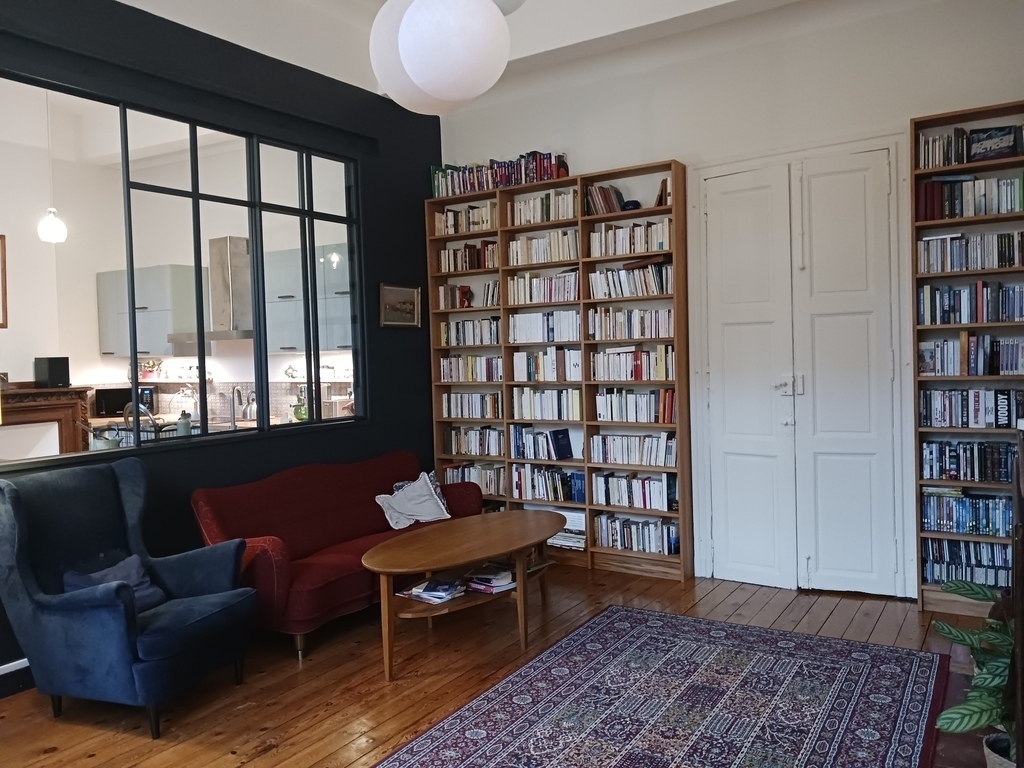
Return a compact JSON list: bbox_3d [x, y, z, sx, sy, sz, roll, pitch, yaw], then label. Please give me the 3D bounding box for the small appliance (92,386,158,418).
[{"bbox_3d":[-3.682,0.172,7.678,0.495,0.265,0.370,-2,2,-15],"label":"small appliance"}]

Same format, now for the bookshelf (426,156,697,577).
[{"bbox_3d":[0.266,-0.066,5.534,1.975,2.603,0.200,0,2,34],"label":"bookshelf"}]

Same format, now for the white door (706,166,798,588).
[{"bbox_3d":[1.454,-0.037,4.856,0.520,2.490,0.050,0,2,34],"label":"white door"}]

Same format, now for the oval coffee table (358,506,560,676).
[{"bbox_3d":[-0.183,1.034,4.071,0.676,0.537,1.342,0,3,38],"label":"oval coffee table"}]

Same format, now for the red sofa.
[{"bbox_3d":[-0.881,0.900,4.676,0.840,0.805,1.740,0,2,34],"label":"red sofa"}]

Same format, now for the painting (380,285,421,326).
[{"bbox_3d":[-0.775,-0.546,5.625,0.040,0.298,0.420,0,2,34],"label":"painting"}]

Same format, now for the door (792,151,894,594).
[{"bbox_3d":[1.888,-0.041,4.559,0.535,2.490,0.050,0,2,34],"label":"door"}]

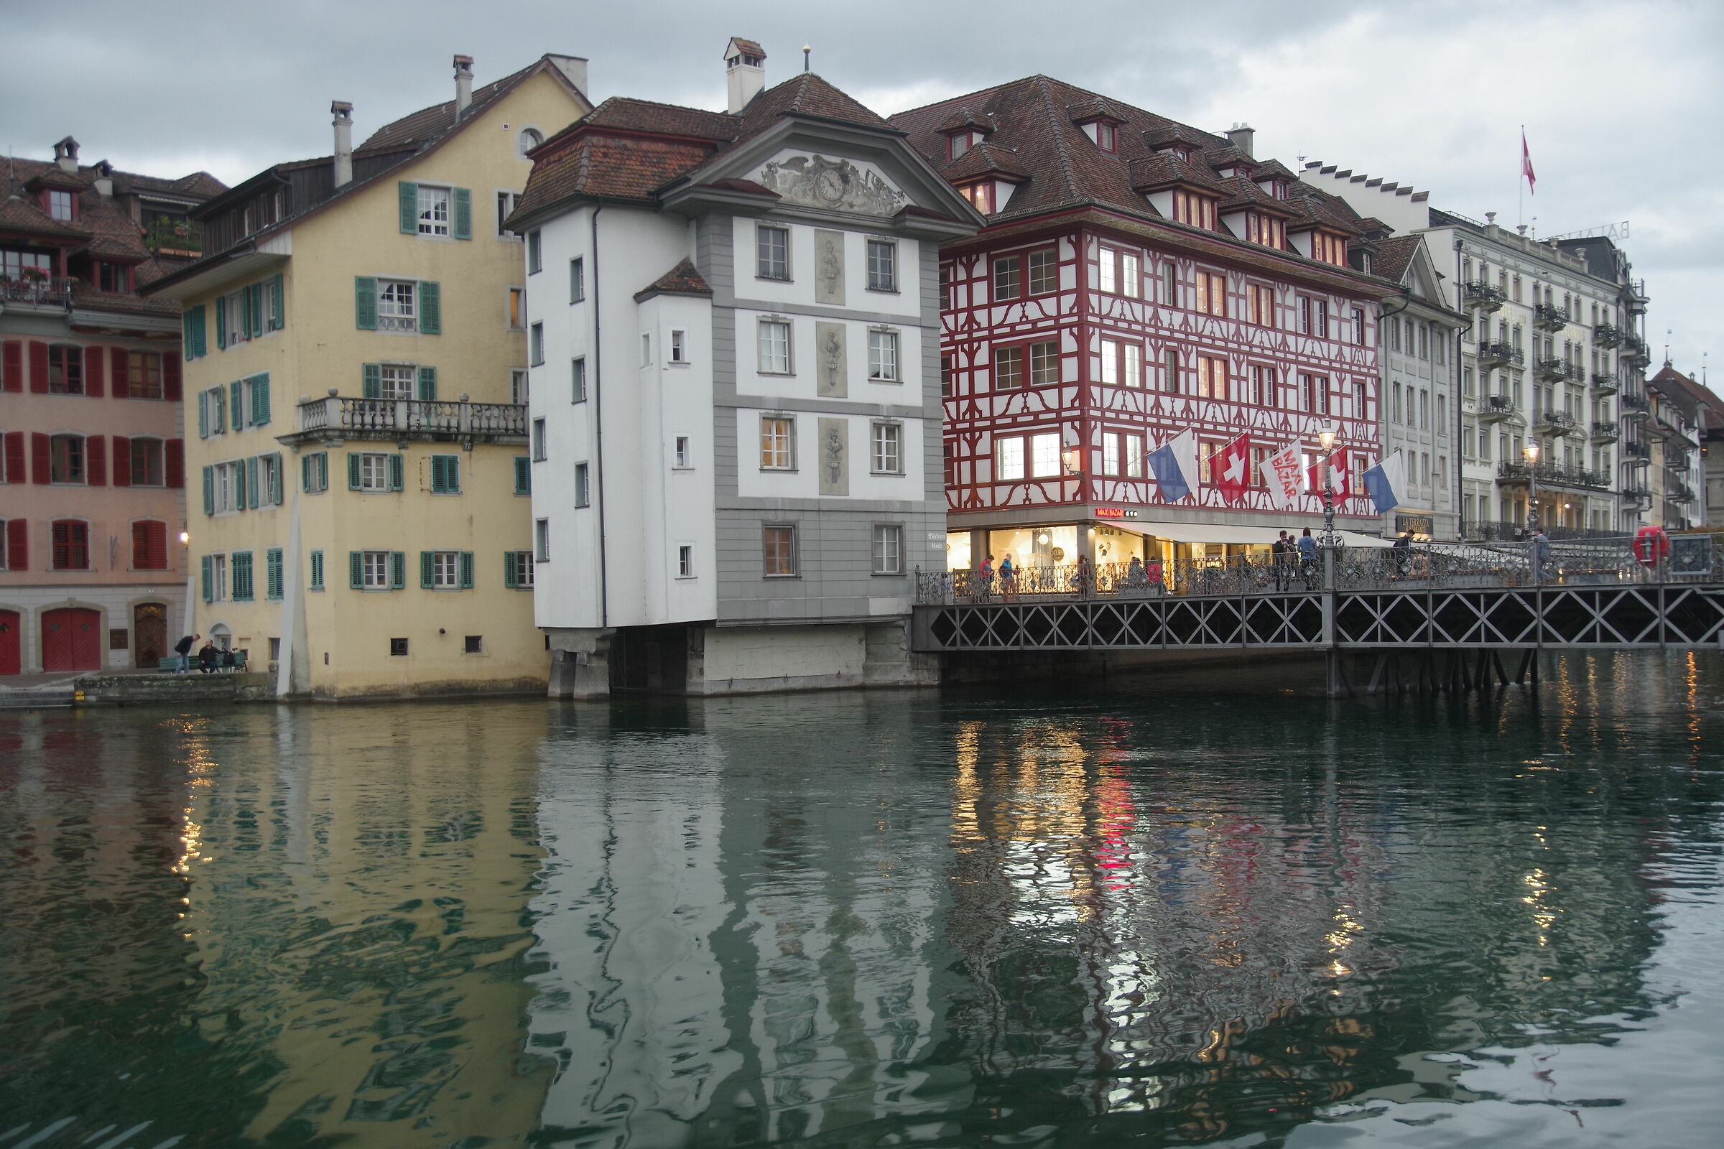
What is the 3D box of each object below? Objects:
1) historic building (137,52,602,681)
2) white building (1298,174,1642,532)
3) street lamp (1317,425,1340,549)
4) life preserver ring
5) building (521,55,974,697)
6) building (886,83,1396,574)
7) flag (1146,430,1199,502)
[{"bbox_3d":[-13.707,-6.561,59.463,18.500,20.860,12.300,-1,-1,-32],"label":"historic building"},{"bbox_3d":[35.956,-11.325,110.380,17.500,25.000,28.500,-2,-1,42],"label":"white building"},{"bbox_3d":[12.504,-2.422,46.231,0.540,3.398,0.540,0,-1,-43],"label":"street lamp"},{"bbox_3d":[18.302,-0.644,40.007,0.240,0.932,0.860,0,-1,-43],"label":"life preserver ring"},{"bbox_3d":[-3.954,-6.794,56.041,13.400,20.860,8.700,-1,-1,-37],"label":"building"},{"bbox_3d":[11.313,-11.239,82.802,18.500,24.500,28.000,-2,-1,42],"label":"building"},{"bbox_3d":[12.311,-4.265,68.211,2.360,2.800,0.300,-2,-1,42],"label":"flag"}]

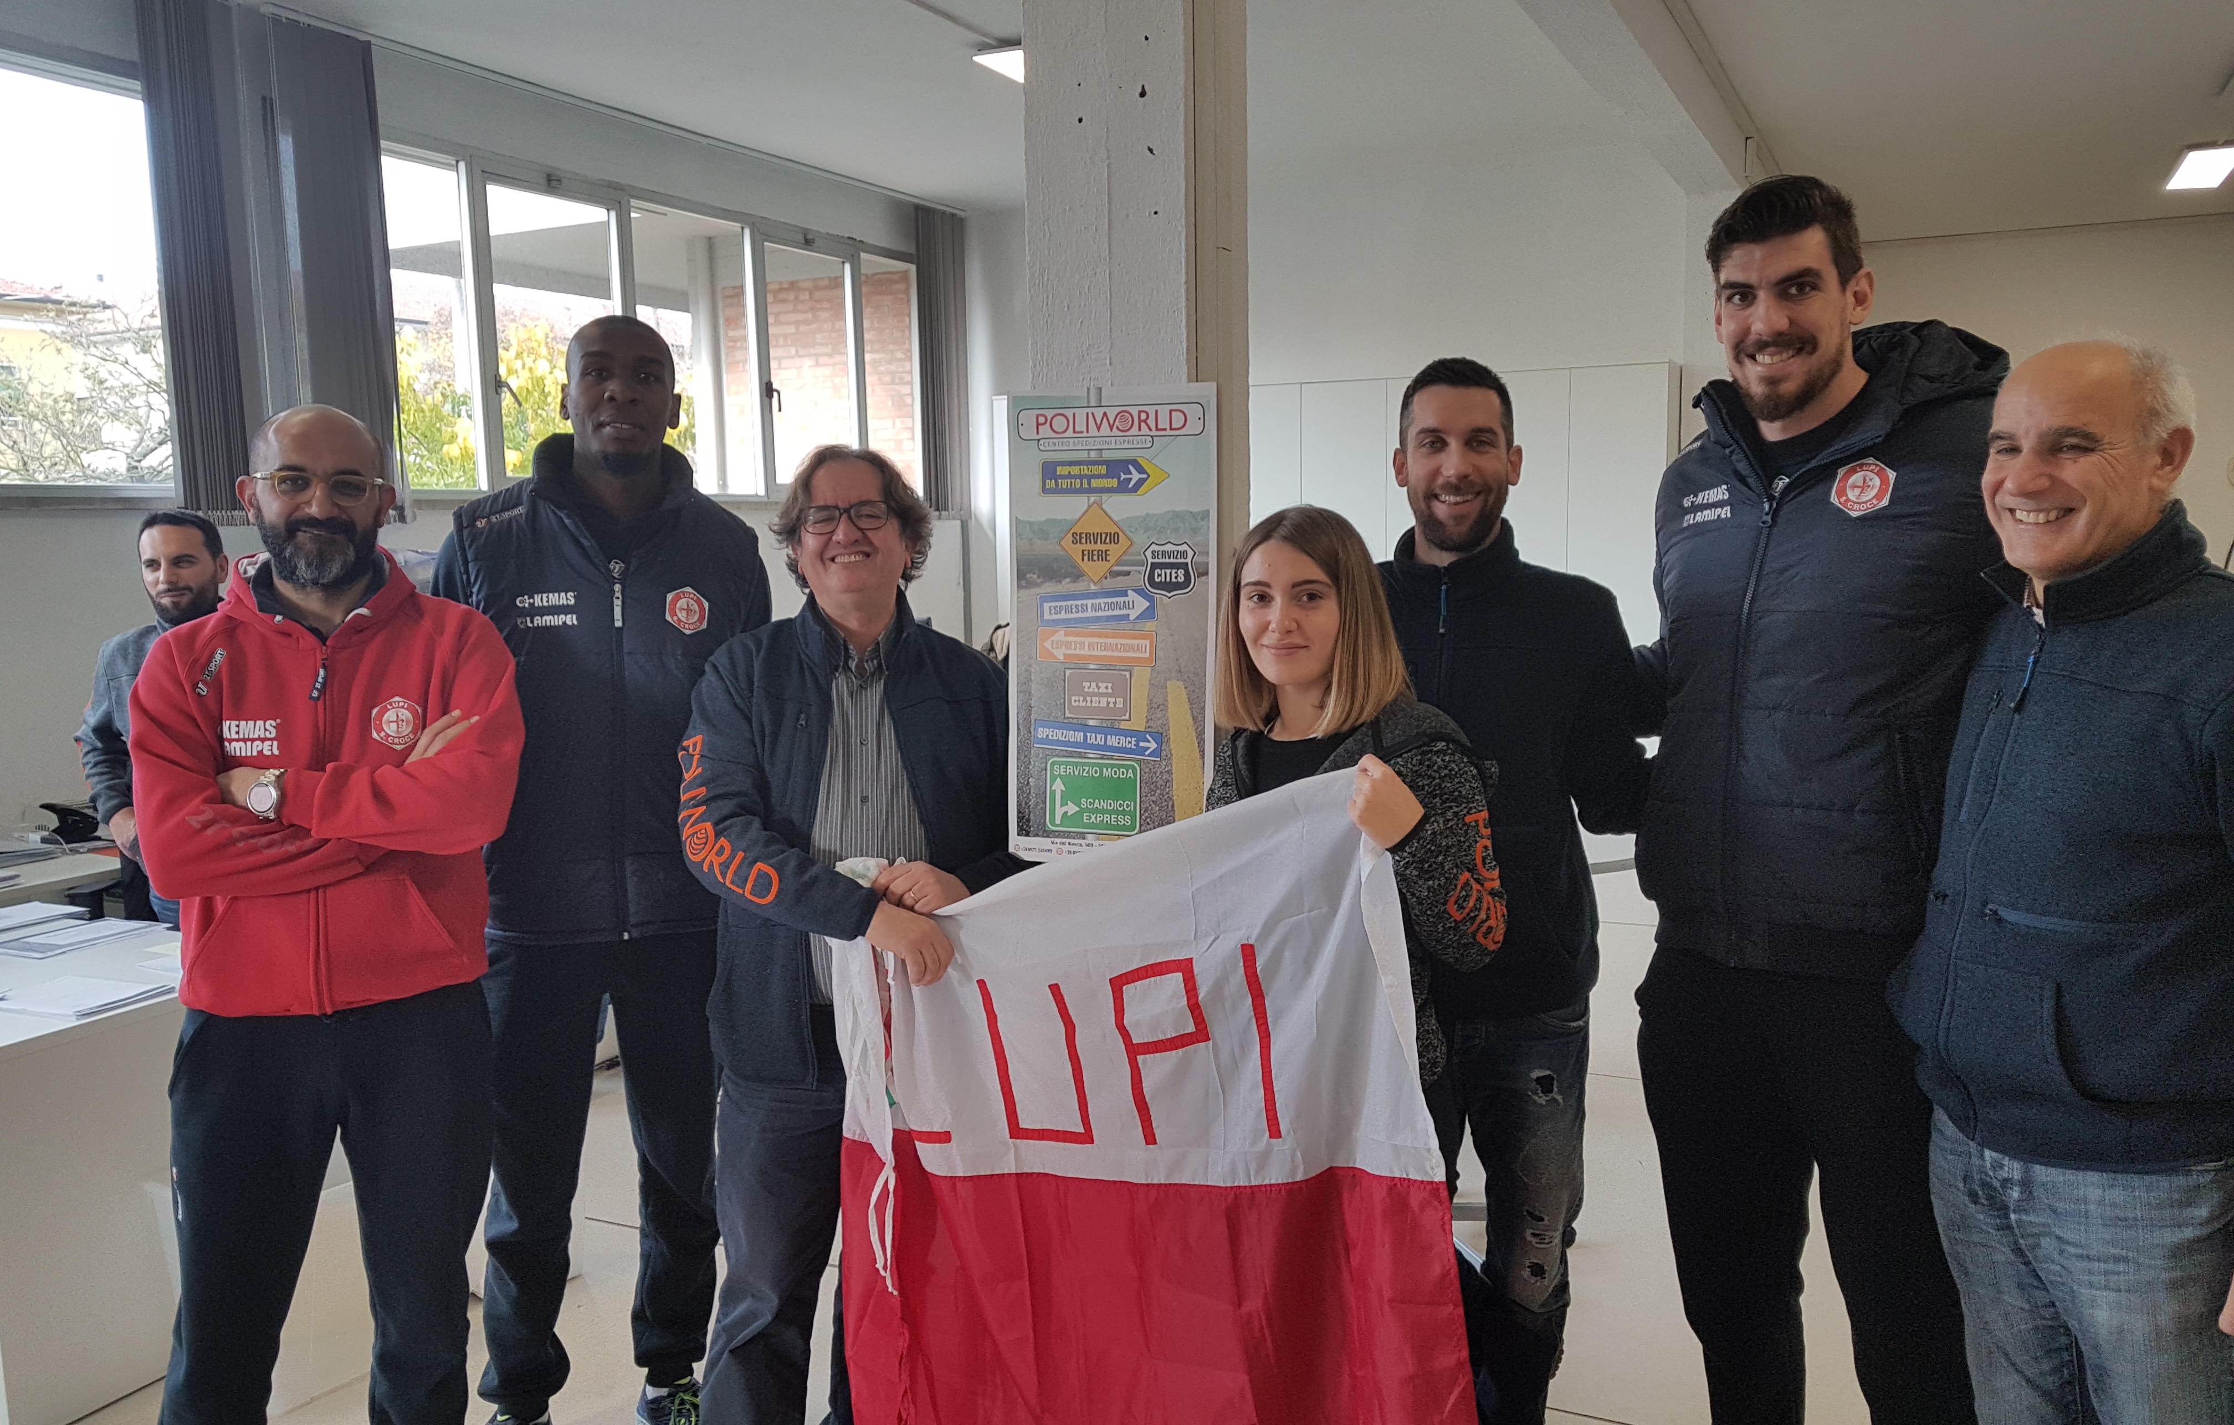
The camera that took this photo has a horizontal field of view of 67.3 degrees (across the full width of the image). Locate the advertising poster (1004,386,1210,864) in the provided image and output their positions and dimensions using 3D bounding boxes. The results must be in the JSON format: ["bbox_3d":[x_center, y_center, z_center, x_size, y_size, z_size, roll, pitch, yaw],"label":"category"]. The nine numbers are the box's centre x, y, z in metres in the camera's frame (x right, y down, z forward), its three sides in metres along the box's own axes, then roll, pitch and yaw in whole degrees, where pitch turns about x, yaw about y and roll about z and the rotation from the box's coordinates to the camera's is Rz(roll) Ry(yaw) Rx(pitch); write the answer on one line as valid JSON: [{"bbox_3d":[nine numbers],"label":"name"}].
[{"bbox_3d":[-0.009,-0.120,2.446,0.335,0.690,0.030,2,7,27],"label":"advertising poster"}]

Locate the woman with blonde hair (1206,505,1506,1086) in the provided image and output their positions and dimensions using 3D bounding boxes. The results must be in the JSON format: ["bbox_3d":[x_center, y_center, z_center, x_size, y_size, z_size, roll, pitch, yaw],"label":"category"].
[{"bbox_3d":[0.310,0.542,2.270,0.430,1.640,0.330,3,8,33],"label":"woman with blonde hair"}]

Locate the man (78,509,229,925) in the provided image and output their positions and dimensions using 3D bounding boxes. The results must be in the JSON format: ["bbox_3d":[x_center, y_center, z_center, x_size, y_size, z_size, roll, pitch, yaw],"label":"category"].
[{"bbox_3d":[-2.300,0.347,4.150,0.490,1.690,0.320,-2,7,-12],"label":"man"}]

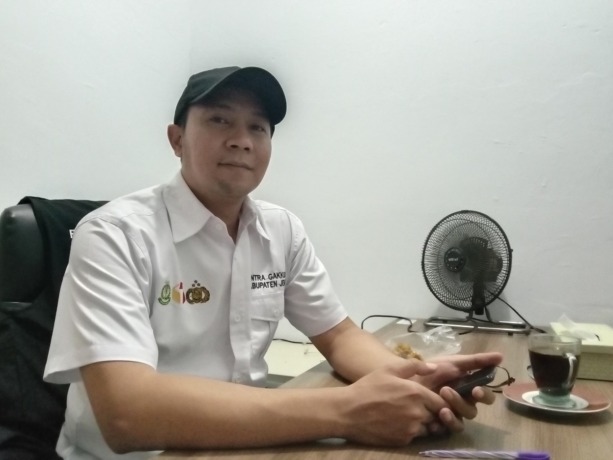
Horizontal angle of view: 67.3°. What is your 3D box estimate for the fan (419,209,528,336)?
[{"bbox_3d":[0.480,0.120,1.335,0.210,0.345,0.300,3,-5,-43],"label":"fan"}]

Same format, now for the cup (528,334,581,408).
[{"bbox_3d":[0.362,0.206,0.675,0.077,0.093,0.098,0,-4,6],"label":"cup"}]

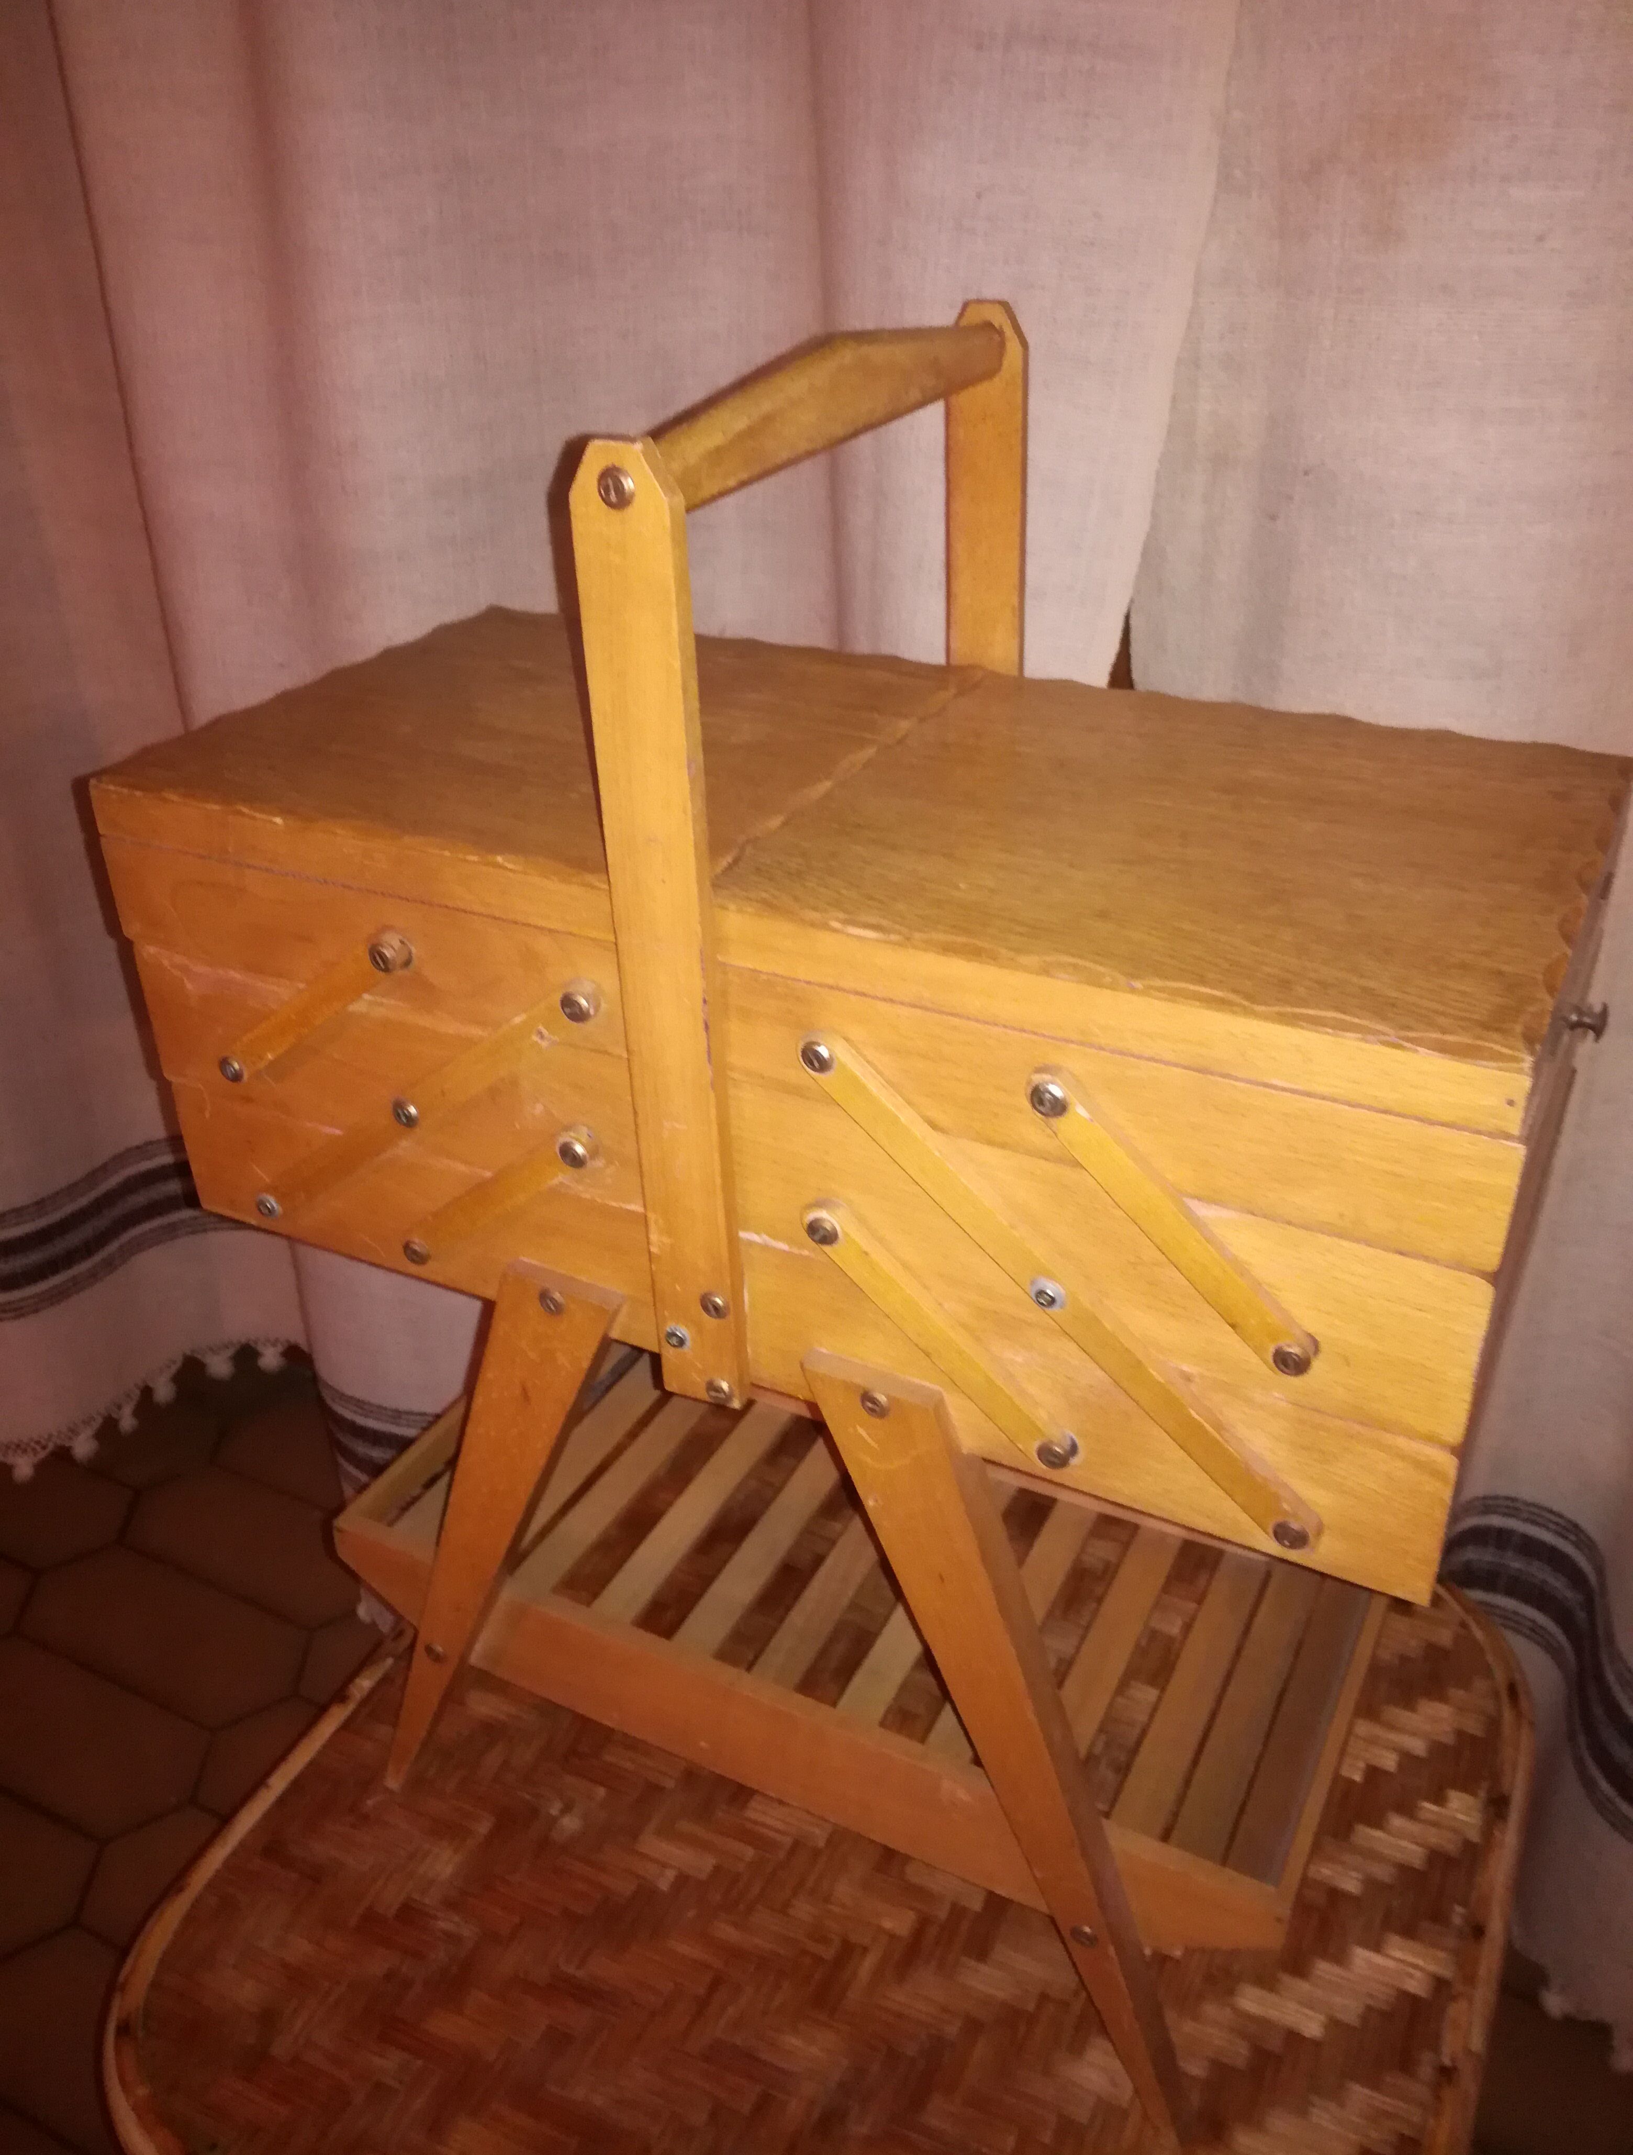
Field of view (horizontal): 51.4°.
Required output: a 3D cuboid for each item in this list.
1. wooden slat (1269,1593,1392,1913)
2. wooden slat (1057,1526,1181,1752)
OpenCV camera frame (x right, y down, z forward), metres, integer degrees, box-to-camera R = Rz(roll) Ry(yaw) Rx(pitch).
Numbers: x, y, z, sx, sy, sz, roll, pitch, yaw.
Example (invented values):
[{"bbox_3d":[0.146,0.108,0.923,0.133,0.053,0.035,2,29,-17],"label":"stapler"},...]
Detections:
[{"bbox_3d":[0.195,0.225,0.622,0.006,0.013,0.198,13,35,24],"label":"wooden slat"},{"bbox_3d":[0.111,0.243,0.682,0.020,0.005,0.188,13,35,24],"label":"wooden slat"}]

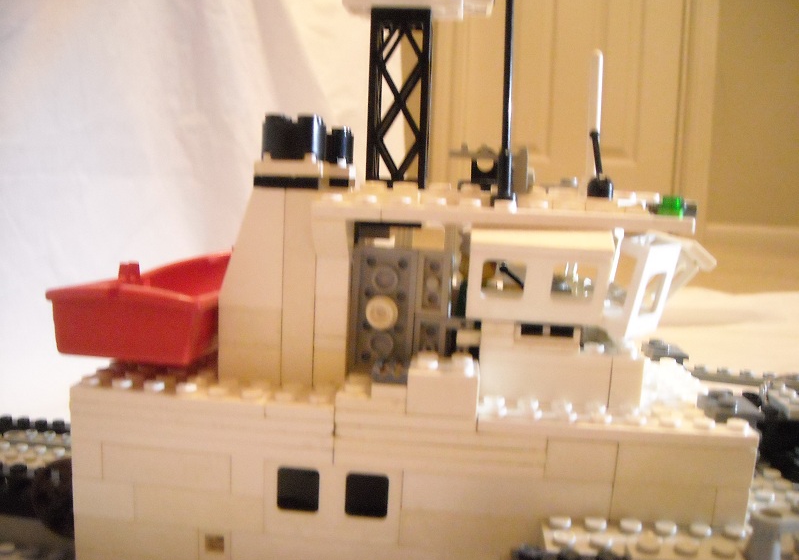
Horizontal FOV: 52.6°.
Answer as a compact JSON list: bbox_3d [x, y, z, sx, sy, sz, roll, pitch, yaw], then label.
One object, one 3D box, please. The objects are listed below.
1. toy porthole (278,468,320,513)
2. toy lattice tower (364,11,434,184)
[{"bbox_3d":[-0.024,0.049,0.189,0.010,0.011,0.004,3,7,4],"label":"toy porthole"},{"bbox_3d":[0.000,-0.049,0.225,0.016,0.048,0.016,3,7,4],"label":"toy lattice tower"}]

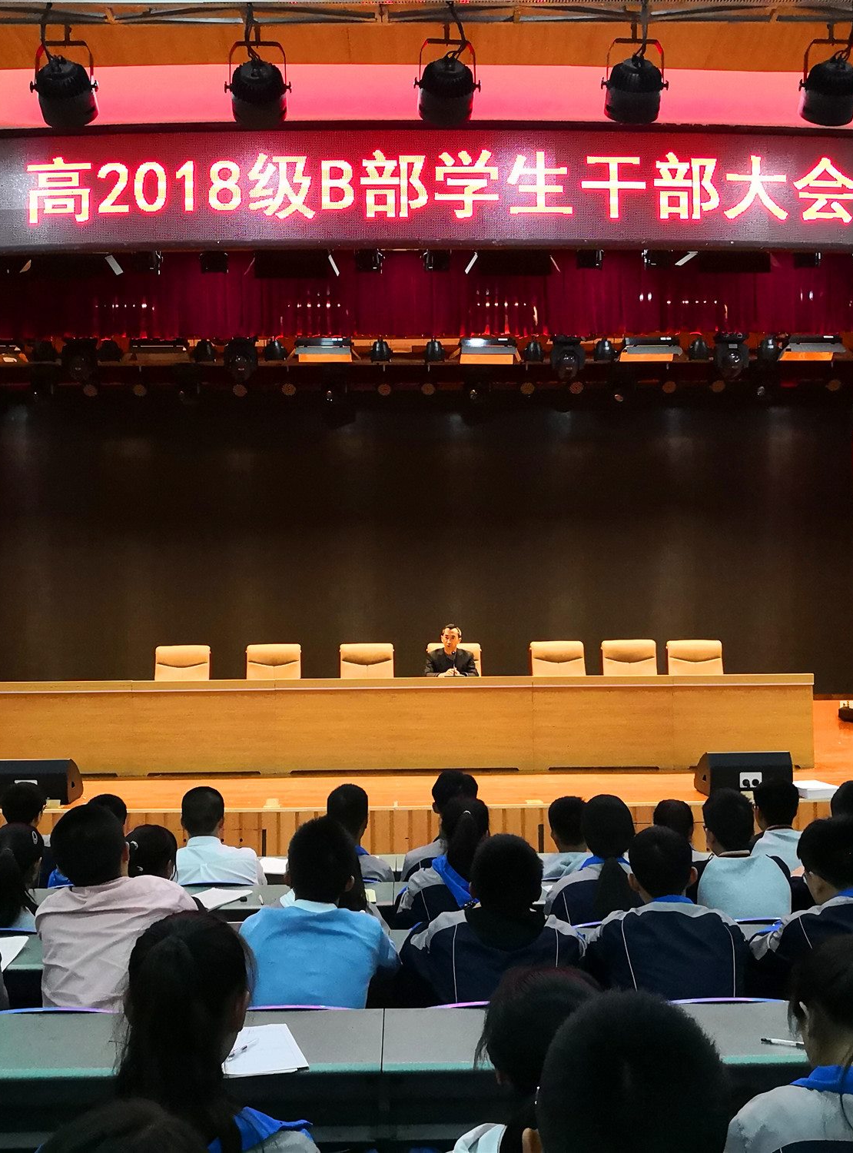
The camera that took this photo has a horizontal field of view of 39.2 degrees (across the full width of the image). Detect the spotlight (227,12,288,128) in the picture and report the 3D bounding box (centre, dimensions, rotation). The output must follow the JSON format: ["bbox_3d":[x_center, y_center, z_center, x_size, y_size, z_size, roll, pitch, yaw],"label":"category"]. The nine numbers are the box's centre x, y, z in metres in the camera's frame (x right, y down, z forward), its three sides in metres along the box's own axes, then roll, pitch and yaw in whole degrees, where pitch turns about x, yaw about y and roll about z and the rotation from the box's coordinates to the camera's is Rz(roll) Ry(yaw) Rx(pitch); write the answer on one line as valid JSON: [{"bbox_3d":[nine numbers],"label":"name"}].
[{"bbox_3d":[-0.753,-2.243,5.350,0.285,0.457,0.280,0,-2,-2],"label":"spotlight"}]

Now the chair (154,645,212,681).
[{"bbox_3d":[-2.234,1.156,10.799,0.570,1.060,0.620,-1,-3,-1],"label":"chair"}]

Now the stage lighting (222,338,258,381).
[{"bbox_3d":[-1.847,-2.175,11.900,0.360,0.480,0.340,0,-4,-1],"label":"stage lighting"}]

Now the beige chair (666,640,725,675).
[{"bbox_3d":[2.516,1.111,10.878,0.570,1.060,0.620,-1,-3,-1],"label":"beige chair"}]

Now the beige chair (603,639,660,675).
[{"bbox_3d":[1.798,1.114,10.572,0.570,1.080,0.620,0,-4,-1],"label":"beige chair"}]

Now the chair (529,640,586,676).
[{"bbox_3d":[1.227,1.123,10.856,0.570,1.060,0.620,-1,-3,-1],"label":"chair"}]

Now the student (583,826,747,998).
[{"bbox_3d":[0.615,1.257,3.380,0.480,1.171,0.740,0,-2,-2],"label":"student"}]

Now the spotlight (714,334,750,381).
[{"bbox_3d":[3.027,-2.175,11.900,0.350,0.465,0.320,0,-2,-2],"label":"spotlight"}]

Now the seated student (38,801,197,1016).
[{"bbox_3d":[-0.820,1.237,3.346,0.470,1.245,0.700,-1,-3,-1],"label":"seated student"}]

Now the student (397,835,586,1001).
[{"bbox_3d":[0.179,1.280,3.379,0.490,1.141,0.700,-1,-3,-1],"label":"student"}]

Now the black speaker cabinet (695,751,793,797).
[{"bbox_3d":[2.225,1.351,8.476,0.600,0.330,0.480,-1,-3,-1],"label":"black speaker cabinet"}]

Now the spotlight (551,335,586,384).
[{"bbox_3d":[1.407,-2.151,11.900,0.350,0.476,0.320,0,-2,-2],"label":"spotlight"}]

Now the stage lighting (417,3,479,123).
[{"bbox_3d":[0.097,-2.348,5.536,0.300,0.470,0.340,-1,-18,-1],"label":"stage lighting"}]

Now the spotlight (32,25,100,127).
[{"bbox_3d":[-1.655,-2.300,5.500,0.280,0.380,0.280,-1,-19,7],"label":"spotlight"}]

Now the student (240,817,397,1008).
[{"bbox_3d":[-0.292,1.242,3.330,0.470,1.204,0.740,0,-2,-2],"label":"student"}]

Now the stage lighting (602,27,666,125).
[{"bbox_3d":[0.927,-2.232,5.350,0.285,0.405,0.280,0,-2,-2],"label":"stage lighting"}]

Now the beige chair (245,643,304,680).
[{"bbox_3d":[-1.325,1.101,10.230,0.570,1.050,0.620,0,-2,-2],"label":"beige chair"}]

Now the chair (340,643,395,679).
[{"bbox_3d":[-0.523,1.146,10.721,0.570,1.080,0.620,0,-4,-1],"label":"chair"}]

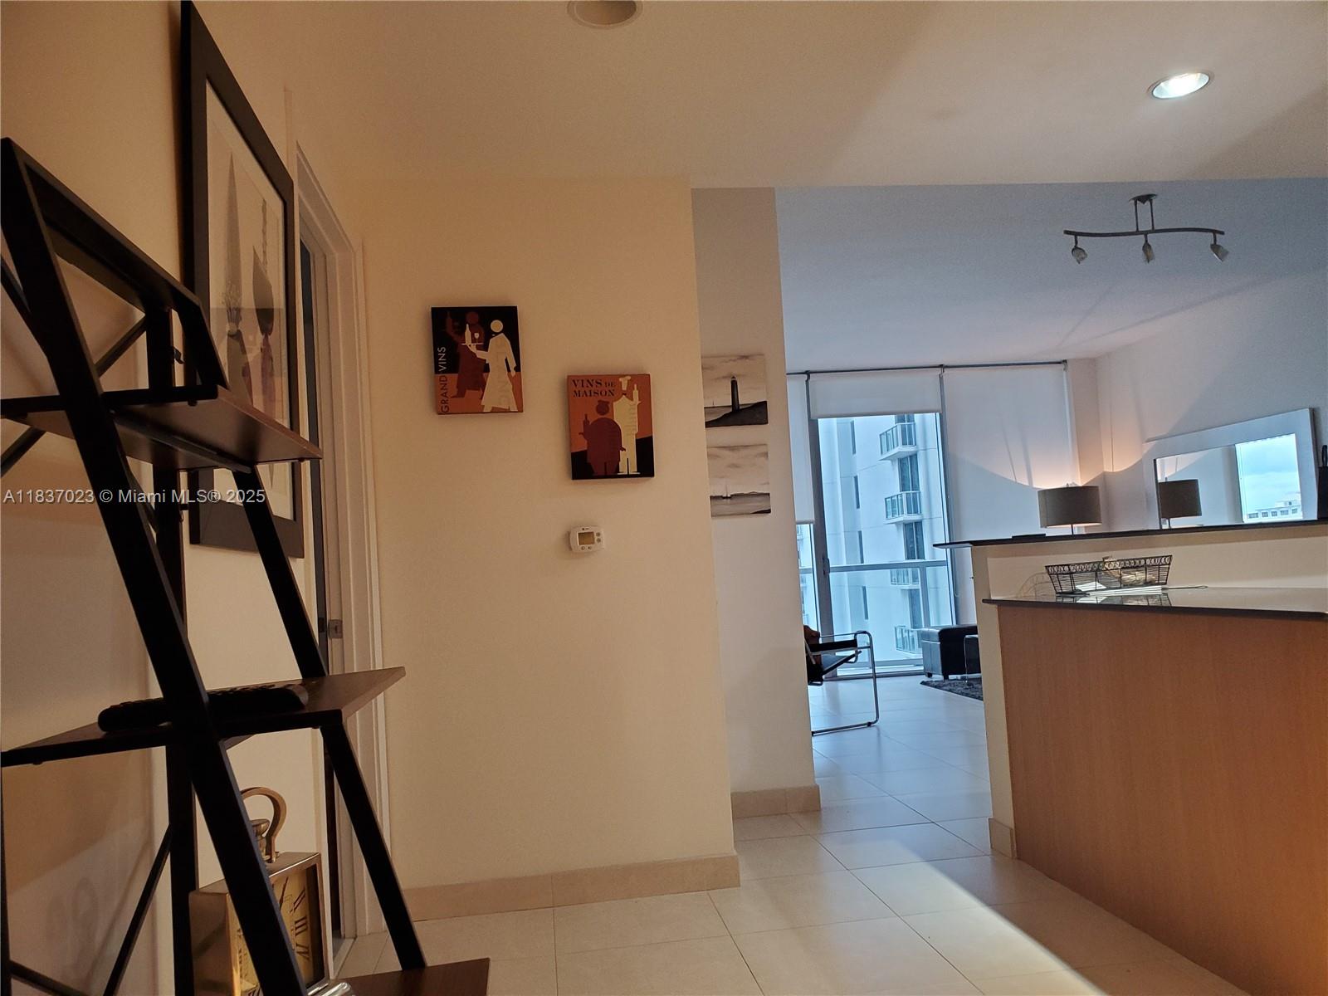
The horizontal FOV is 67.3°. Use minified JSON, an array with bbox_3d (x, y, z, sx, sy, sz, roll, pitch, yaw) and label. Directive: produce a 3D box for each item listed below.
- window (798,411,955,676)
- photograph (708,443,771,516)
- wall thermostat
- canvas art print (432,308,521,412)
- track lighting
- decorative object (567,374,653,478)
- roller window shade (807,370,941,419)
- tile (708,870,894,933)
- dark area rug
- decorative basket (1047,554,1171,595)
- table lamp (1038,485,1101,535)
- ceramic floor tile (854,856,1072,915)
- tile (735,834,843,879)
[{"bbox_3d":[1.992,0.335,9.458,1.440,2.680,0.100,-3,-4,-7],"label":"window"},{"bbox_3d":[0.309,-0.077,4.320,0.300,0.309,0.030,-3,-4,-8],"label":"photograph"},{"bbox_3d":[-0.261,0.143,3.401,0.118,0.084,0.030,-3,-4,-7],"label":"wall thermostat"},{"bbox_3d":[-0.635,-0.467,3.409,0.283,0.364,0.025,-3,-4,-7],"label":"canvas art print"},{"bbox_3d":[2.477,-1.385,5.134,0.879,0.358,0.140,-3,-4,-7],"label":"track lighting"},{"bbox_3d":[-0.183,-0.244,3.447,0.281,0.358,0.025,-3,-4,-7],"label":"decorative object"},{"bbox_3d":[1.942,-0.965,9.111,1.283,0.445,0.060,-3,-4,-8],"label":"roller window shade"},{"bbox_3d":[0.414,1.269,3.141,0.500,0.010,0.492,-3,-4,-8],"label":"tile"},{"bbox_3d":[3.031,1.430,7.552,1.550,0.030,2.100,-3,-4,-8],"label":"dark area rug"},{"bbox_3d":[1.465,0.258,3.297,0.335,0.101,0.210,-3,-4,-8],"label":"decorative basket"},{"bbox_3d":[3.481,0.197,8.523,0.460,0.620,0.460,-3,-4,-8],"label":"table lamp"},{"bbox_3d":[0.912,1.245,3.207,0.500,0.010,0.492,-3,-4,-8],"label":"ceramic floor tile"},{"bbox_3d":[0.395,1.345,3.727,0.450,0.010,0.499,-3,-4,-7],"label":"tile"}]

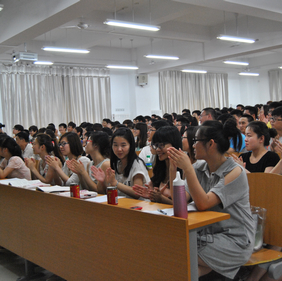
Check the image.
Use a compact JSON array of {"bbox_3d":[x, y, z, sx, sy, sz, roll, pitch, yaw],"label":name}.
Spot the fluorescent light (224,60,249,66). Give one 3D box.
[{"bbox_3d":[2.961,-2.383,12.979,1.230,0.090,0.120,-5,2,-39],"label":"fluorescent light"}]

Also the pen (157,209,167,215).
[{"bbox_3d":[0.119,0.398,2.335,0.012,0.012,0.145,-4,2,-16],"label":"pen"}]

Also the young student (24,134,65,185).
[{"bbox_3d":[-1.048,0.564,4.378,0.610,1.210,0.440,-5,2,-39],"label":"young student"}]

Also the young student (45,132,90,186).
[{"bbox_3d":[-0.734,0.555,3.938,0.440,1.220,0.610,-2,2,43],"label":"young student"}]

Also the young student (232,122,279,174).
[{"bbox_3d":[0.889,0.462,3.265,0.450,1.220,0.610,-2,2,43],"label":"young student"}]

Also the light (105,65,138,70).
[{"bbox_3d":[-0.542,-2.170,12.511,1.230,0.090,0.120,-5,2,-39],"label":"light"}]

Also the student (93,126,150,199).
[{"bbox_3d":[-0.152,0.540,3.161,0.450,1.230,0.610,-2,2,36],"label":"student"}]

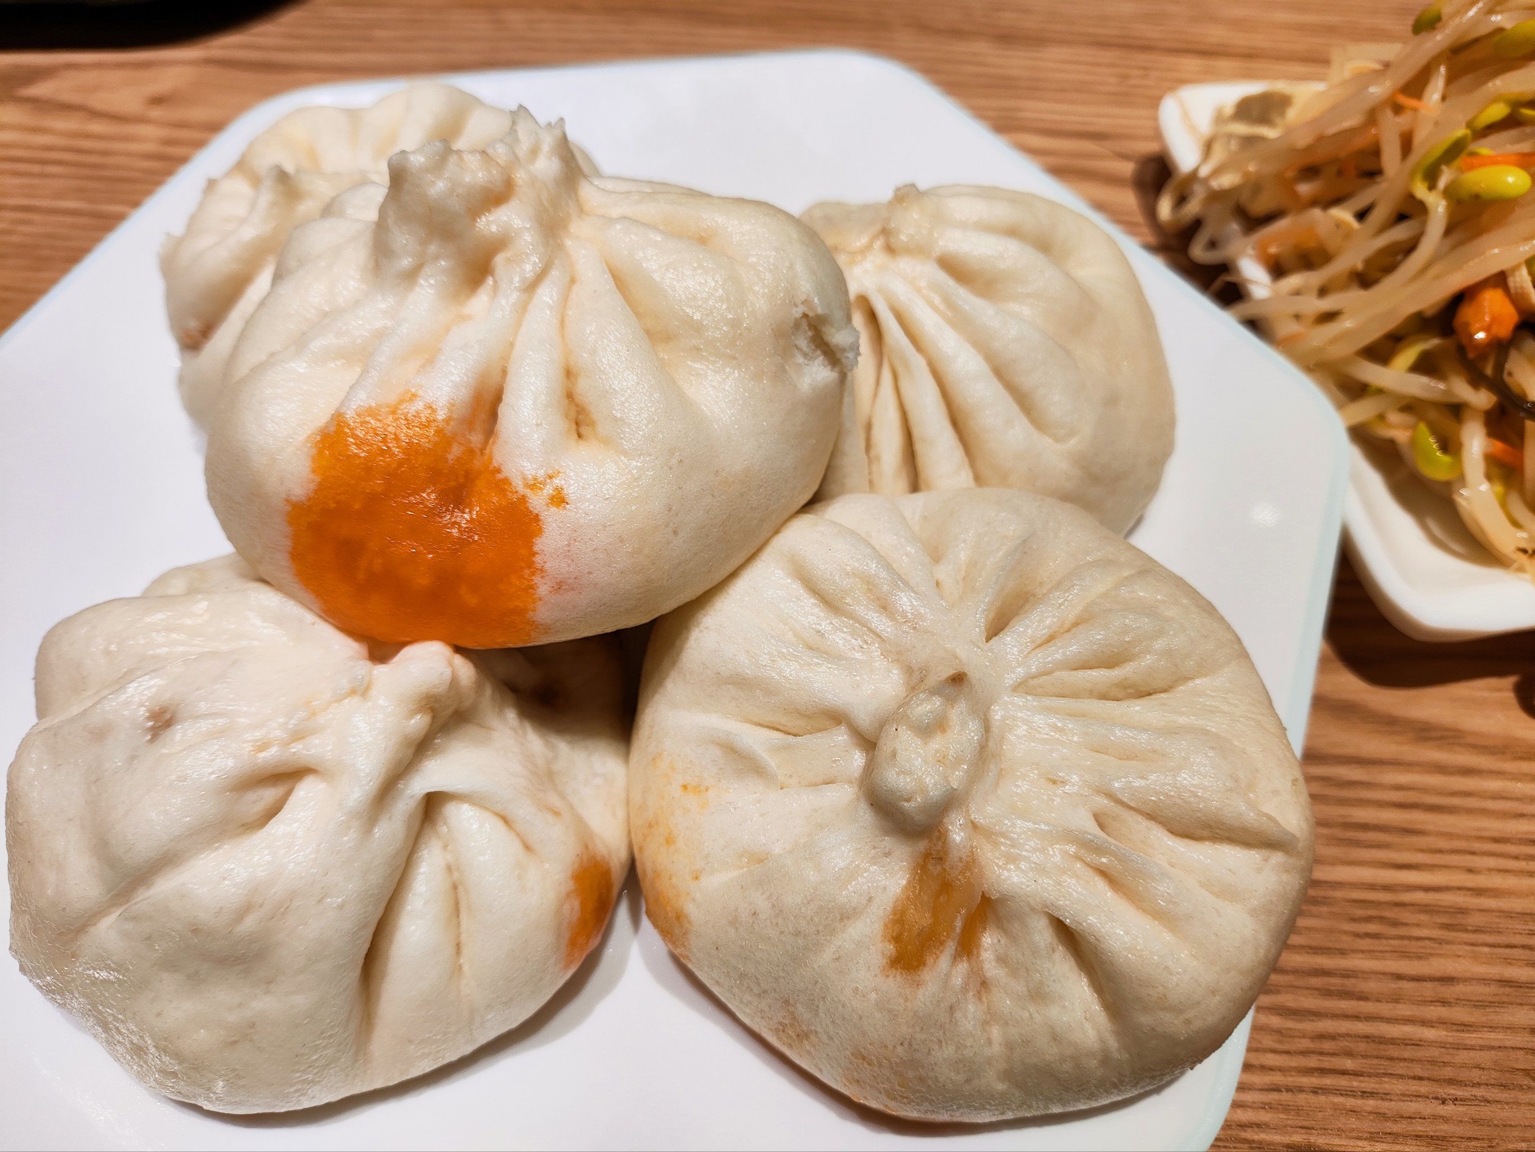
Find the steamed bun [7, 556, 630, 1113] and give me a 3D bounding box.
[{"bbox_3d":[-0.058,0.030,0.147,0.080,0.048,0.080,6,56,-9],"label":"steamed bun"}]

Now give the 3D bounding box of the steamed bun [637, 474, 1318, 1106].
[{"bbox_3d":[0.027,0.027,0.147,0.092,0.053,0.086,-1,62,2],"label":"steamed bun"}]

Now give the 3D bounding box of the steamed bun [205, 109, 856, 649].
[{"bbox_3d":[-0.034,-0.029,0.158,0.091,0.066,0.086,0,44,0],"label":"steamed bun"}]

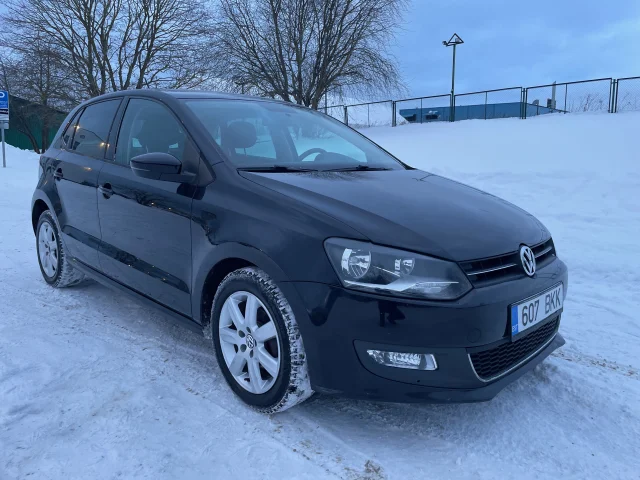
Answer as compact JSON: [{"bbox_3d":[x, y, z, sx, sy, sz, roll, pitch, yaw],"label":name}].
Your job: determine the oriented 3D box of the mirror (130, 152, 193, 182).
[{"bbox_3d":[-0.717,-0.328,2.186,0.222,0.133,0.183,-5,11,-33],"label":"mirror"}]

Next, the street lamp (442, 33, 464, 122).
[{"bbox_3d":[7.732,-9.307,27.747,1.200,5.068,0.800,3,6,19],"label":"street lamp"}]

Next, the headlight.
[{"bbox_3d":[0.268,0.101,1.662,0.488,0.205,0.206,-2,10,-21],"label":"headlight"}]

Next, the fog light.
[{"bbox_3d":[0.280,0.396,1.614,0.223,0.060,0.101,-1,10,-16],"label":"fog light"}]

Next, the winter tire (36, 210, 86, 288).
[{"bbox_3d":[-1.986,0.064,3.684,0.600,0.600,0.190,11,13,43],"label":"winter tire"}]

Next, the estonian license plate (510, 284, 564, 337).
[{"bbox_3d":[0.874,0.269,1.911,0.022,0.113,0.520,3,8,44],"label":"estonian license plate"}]

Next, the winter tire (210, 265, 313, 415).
[{"bbox_3d":[-0.227,0.398,1.984,0.190,0.600,0.600,-7,13,-43],"label":"winter tire"}]

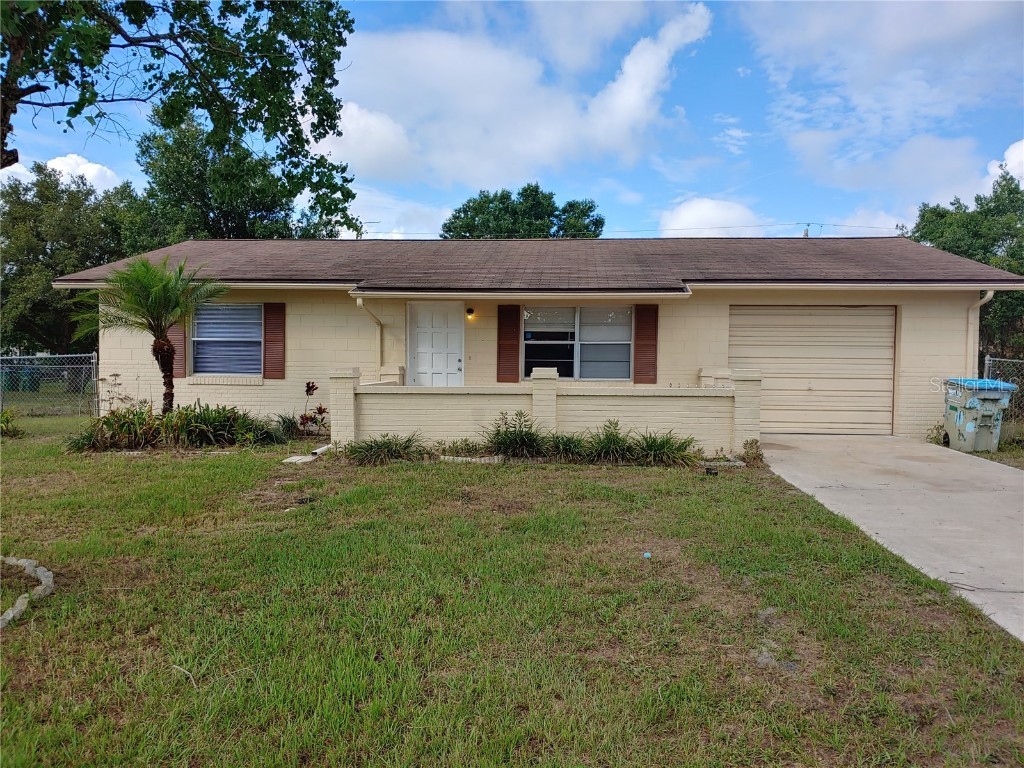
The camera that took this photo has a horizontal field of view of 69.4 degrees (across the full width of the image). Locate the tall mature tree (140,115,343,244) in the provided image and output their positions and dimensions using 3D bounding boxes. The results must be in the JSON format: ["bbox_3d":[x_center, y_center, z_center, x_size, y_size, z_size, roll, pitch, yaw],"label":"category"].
[{"bbox_3d":[-10.618,-5.166,28.500,8.200,10.700,8.000,1,2,5],"label":"tall mature tree"}]

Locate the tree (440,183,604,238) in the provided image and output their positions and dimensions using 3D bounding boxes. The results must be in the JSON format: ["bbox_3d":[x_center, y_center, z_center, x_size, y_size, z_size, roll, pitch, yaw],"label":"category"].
[{"bbox_3d":[0.511,-4.796,36.000,8.800,9.700,8.500,1,2,5],"label":"tree"}]

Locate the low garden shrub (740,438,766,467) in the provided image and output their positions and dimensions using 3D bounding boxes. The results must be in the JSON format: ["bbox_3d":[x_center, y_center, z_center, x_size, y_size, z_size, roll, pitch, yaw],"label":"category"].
[{"bbox_3d":[2.890,0.805,8.850,0.320,0.340,0.320,1,2,5],"label":"low garden shrub"}]

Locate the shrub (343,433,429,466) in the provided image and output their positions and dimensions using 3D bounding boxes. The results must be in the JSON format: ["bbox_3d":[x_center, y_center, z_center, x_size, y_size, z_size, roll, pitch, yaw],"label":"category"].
[{"bbox_3d":[-1.524,0.739,9.050,1.020,0.350,0.720,1,2,5],"label":"shrub"}]

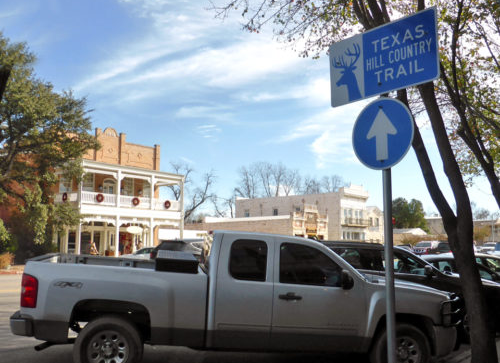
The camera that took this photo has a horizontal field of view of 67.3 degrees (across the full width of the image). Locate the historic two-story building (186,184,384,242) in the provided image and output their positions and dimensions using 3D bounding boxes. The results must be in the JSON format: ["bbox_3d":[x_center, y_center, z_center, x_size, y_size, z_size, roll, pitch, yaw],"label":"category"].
[{"bbox_3d":[5.814,6.975,62.859,24.500,10.300,23.000,10,-13,-43],"label":"historic two-story building"}]

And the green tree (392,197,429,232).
[{"bbox_3d":[33.166,9.003,77.657,7.800,11.980,7.500,-3,-10,23],"label":"green tree"}]

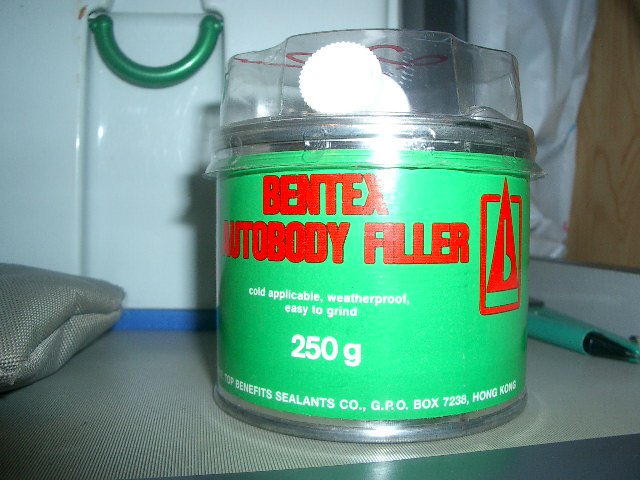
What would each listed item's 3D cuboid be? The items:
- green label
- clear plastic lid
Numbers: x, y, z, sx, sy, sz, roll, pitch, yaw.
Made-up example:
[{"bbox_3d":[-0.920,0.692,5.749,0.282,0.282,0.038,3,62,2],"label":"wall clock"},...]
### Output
[{"bbox_3d":[0.011,0.006,0.146,0.068,0.047,0.068,1,3,17],"label":"green label"},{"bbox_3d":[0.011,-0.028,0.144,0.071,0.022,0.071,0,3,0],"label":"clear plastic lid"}]

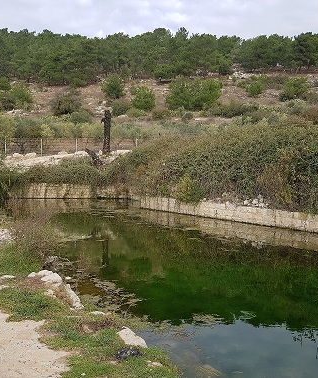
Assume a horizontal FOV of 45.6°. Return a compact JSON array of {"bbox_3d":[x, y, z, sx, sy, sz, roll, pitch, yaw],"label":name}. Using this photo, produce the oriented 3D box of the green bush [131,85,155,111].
[{"bbox_3d":[-2.328,-13.706,57.000,3.505,3.836,3.200,0,3,-2],"label":"green bush"}]

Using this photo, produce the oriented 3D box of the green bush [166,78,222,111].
[{"bbox_3d":[5.247,-14.292,58.000,8.322,4.804,6.000,0,3,5],"label":"green bush"}]

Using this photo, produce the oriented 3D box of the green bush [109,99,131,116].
[{"bbox_3d":[-5.384,-11.364,53.000,2.987,2.469,2.800,0,3,-6],"label":"green bush"}]

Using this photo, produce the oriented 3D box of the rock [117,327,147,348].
[{"bbox_3d":[-0.254,1.415,3.620,0.270,0.120,0.160,3,5,41],"label":"rock"}]

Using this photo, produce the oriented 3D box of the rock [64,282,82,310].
[{"bbox_3d":[-1.032,1.284,4.550,0.150,0.190,0.420,-2,4,-24],"label":"rock"}]

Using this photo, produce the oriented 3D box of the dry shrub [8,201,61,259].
[{"bbox_3d":[-2.307,0.701,7.000,0.933,1.051,0.900,-1,4,-18],"label":"dry shrub"}]

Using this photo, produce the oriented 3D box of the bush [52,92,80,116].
[{"bbox_3d":[-12.926,-11.871,53.000,4.074,3.567,3.700,-1,4,-14],"label":"bush"}]

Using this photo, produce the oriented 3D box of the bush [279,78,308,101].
[{"bbox_3d":[22.704,-16.717,64.000,4.591,3.645,4.000,1,4,20],"label":"bush"}]

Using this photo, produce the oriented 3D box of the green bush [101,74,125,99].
[{"bbox_3d":[-7.921,-17.785,66.000,4.058,4.100,3.700,0,3,-7],"label":"green bush"}]

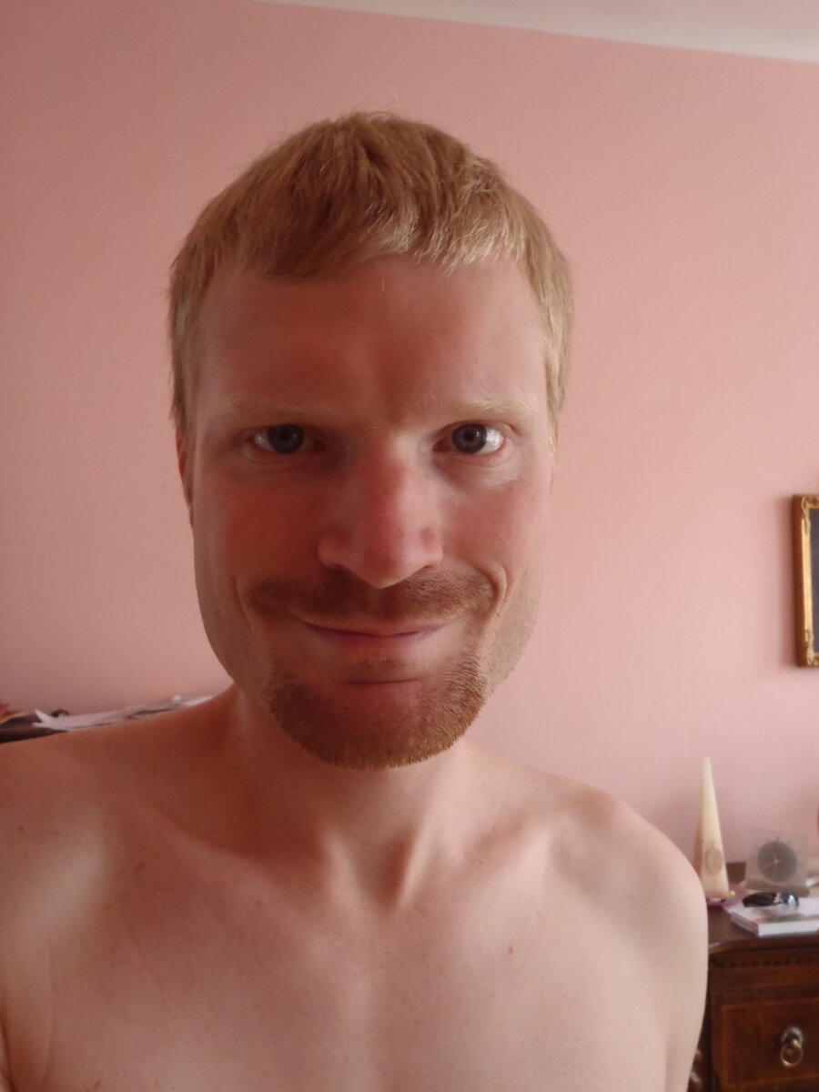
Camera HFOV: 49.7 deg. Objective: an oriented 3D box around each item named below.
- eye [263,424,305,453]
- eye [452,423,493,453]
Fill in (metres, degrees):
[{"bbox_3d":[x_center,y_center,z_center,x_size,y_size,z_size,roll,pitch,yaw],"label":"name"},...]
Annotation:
[{"bbox_3d":[-0.043,-0.037,0.303,0.015,0.011,0.011,0,-2,-4],"label":"eye"},{"bbox_3d":[0.021,-0.037,0.303,0.015,0.011,0.011,0,-2,-3],"label":"eye"}]

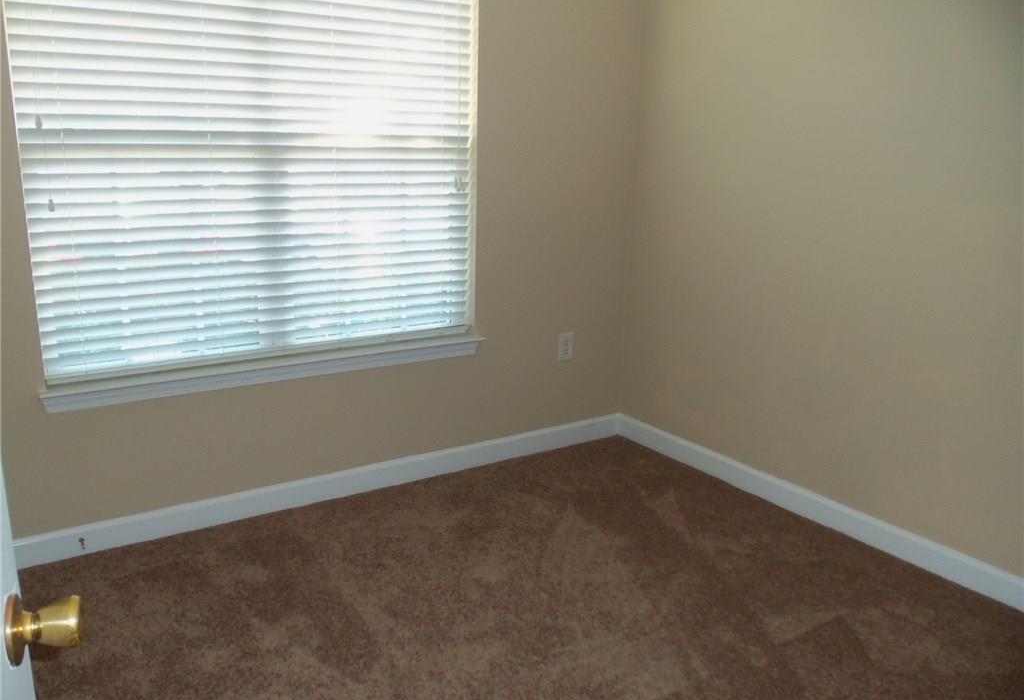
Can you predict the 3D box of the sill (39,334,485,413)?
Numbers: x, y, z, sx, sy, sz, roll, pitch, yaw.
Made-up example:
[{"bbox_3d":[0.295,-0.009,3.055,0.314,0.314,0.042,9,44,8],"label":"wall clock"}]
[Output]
[{"bbox_3d":[-0.798,0.064,3.084,1.601,0.075,0.090,-8,17,-34],"label":"sill"}]

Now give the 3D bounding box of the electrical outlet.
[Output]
[{"bbox_3d":[0.240,-0.015,3.771,0.071,0.115,0.009,-8,17,-34],"label":"electrical outlet"}]

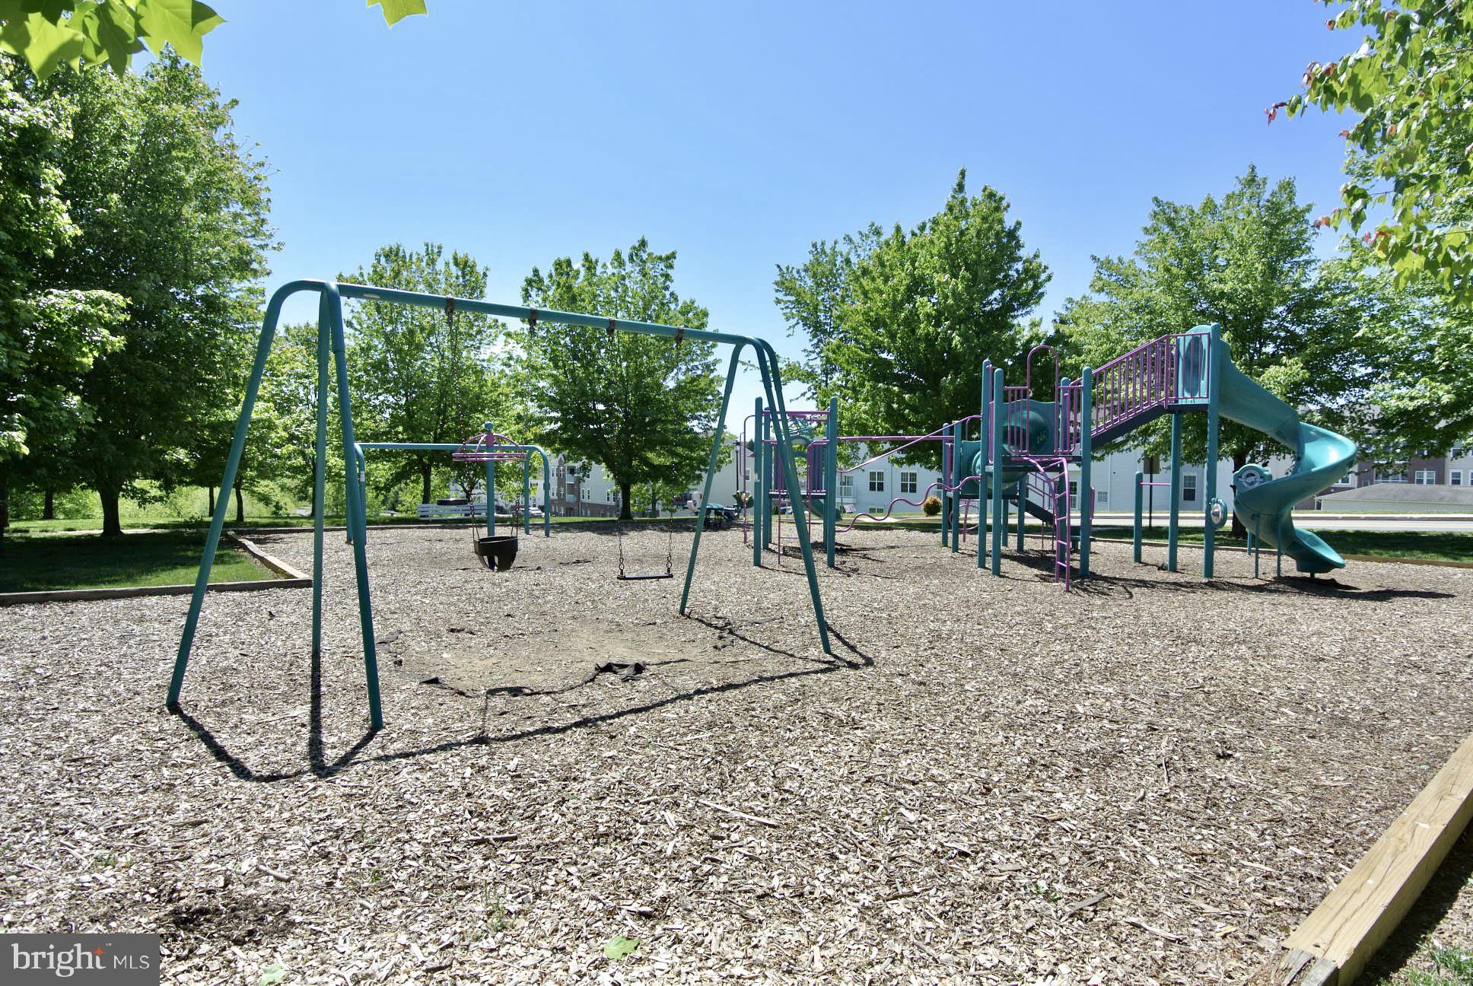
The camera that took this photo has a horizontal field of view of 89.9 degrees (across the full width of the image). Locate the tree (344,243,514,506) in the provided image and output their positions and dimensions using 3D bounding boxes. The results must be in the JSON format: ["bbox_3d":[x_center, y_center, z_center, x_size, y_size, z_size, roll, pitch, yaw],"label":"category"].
[{"bbox_3d":[-11.690,-4.303,28.000,6.100,10.270,6.100,0,2,0],"label":"tree"}]

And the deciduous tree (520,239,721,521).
[{"bbox_3d":[-4.078,-3.995,26.000,7.000,9.780,6.800,0,2,0],"label":"deciduous tree"}]

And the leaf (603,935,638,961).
[{"bbox_3d":[-0.318,1.235,2.020,0.097,0.020,0.085,0,2,0],"label":"leaf"}]

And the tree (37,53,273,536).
[{"bbox_3d":[-12.848,-4.256,16.000,5.000,10.360,5.000,0,2,0],"label":"tree"}]

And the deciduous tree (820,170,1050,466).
[{"bbox_3d":[5.654,-4.095,21.000,6.400,10.020,6.400,0,2,0],"label":"deciduous tree"}]

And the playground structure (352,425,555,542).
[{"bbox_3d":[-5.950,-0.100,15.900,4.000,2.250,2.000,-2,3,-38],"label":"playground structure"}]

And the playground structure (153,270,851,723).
[{"bbox_3d":[-1.165,-0.030,5.453,4.850,2.450,2.090,-1,3,-37],"label":"playground structure"}]

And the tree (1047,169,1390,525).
[{"bbox_3d":[13.716,-3.878,20.800,7.800,10.290,7.700,0,2,0],"label":"tree"}]

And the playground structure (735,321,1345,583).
[{"bbox_3d":[5.150,-0.630,12.900,9.900,3.850,5.800,0,2,0],"label":"playground structure"}]

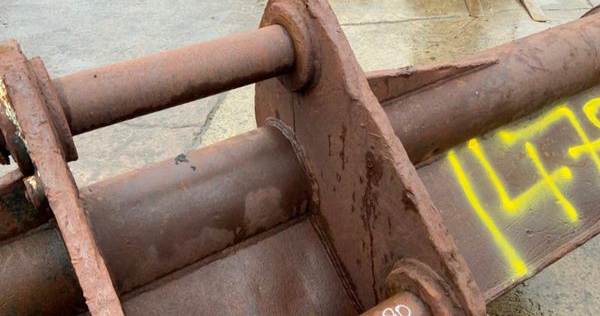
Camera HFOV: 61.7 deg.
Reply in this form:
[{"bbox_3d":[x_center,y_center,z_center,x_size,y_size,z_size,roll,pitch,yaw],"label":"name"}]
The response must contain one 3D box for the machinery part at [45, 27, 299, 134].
[{"bbox_3d":[-0.198,-0.140,0.860,0.400,0.090,0.090,-20,41,-22],"label":"machinery part"}]

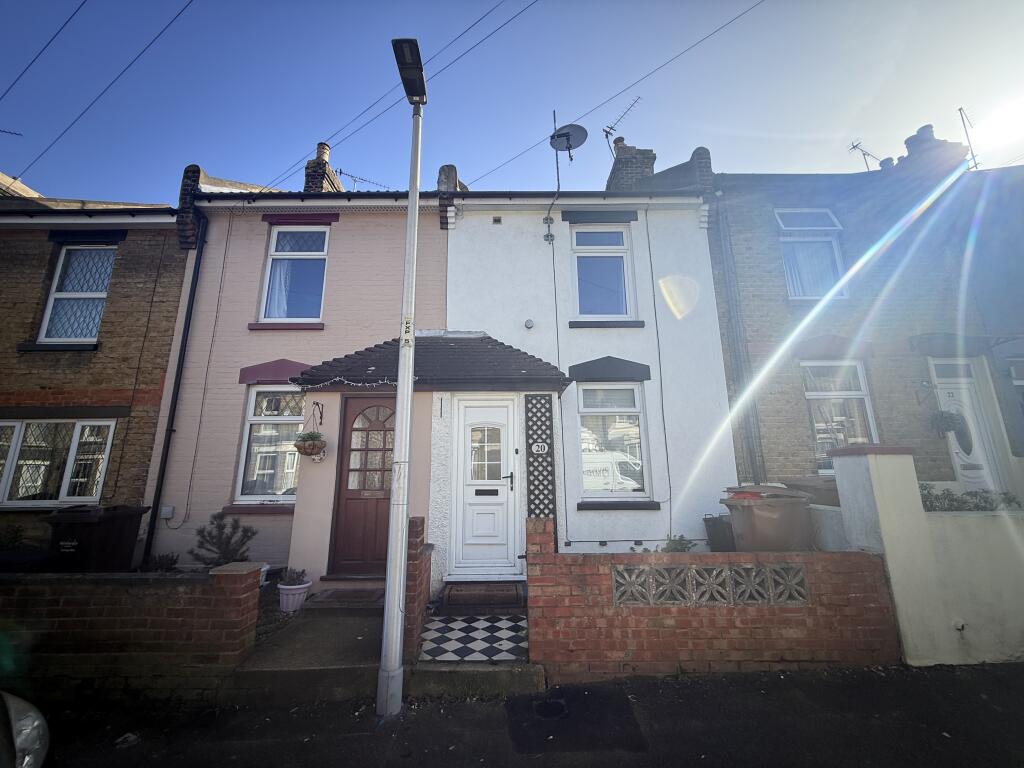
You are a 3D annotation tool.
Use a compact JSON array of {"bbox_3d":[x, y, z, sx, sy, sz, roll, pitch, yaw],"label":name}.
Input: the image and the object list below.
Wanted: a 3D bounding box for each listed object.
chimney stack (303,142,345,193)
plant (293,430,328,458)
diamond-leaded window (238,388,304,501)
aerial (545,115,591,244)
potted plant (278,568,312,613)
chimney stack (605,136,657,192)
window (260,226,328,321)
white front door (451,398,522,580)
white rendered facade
[{"bbox_3d":[-4.617,-4.825,10.315,0.502,1.846,1.250,0,-12,-1],"label":"chimney stack"},{"bbox_3d":[-2.209,0.653,4.540,0.354,0.290,0.350,0,-12,-1],"label":"plant"},{"bbox_3d":[-3.236,0.790,5.654,0.915,1.539,0.120,0,-12,-1],"label":"diamond-leaded window"},{"bbox_3d":[0.808,-3.117,6.231,0.660,2.030,0.500,-3,-12,11],"label":"aerial"},{"bbox_3d":[-2.131,2.026,4.062,0.340,0.381,0.340,0,-12,-1],"label":"potted plant"},{"bbox_3d":[2.777,-4.708,9.938,0.918,1.755,1.300,0,-12,-1],"label":"chimney stack"},{"bbox_3d":[-3.217,-1.649,6.177,0.909,1.562,0.120,0,-12,-1],"label":"window"},{"bbox_3d":[-0.293,1.135,4.755,0.815,2.047,0.120,0,-12,-1],"label":"white front door"},{"bbox_3d":[1.039,-0.175,5.869,3.938,5.180,0.280,0,-12,-1],"label":"white rendered facade"}]

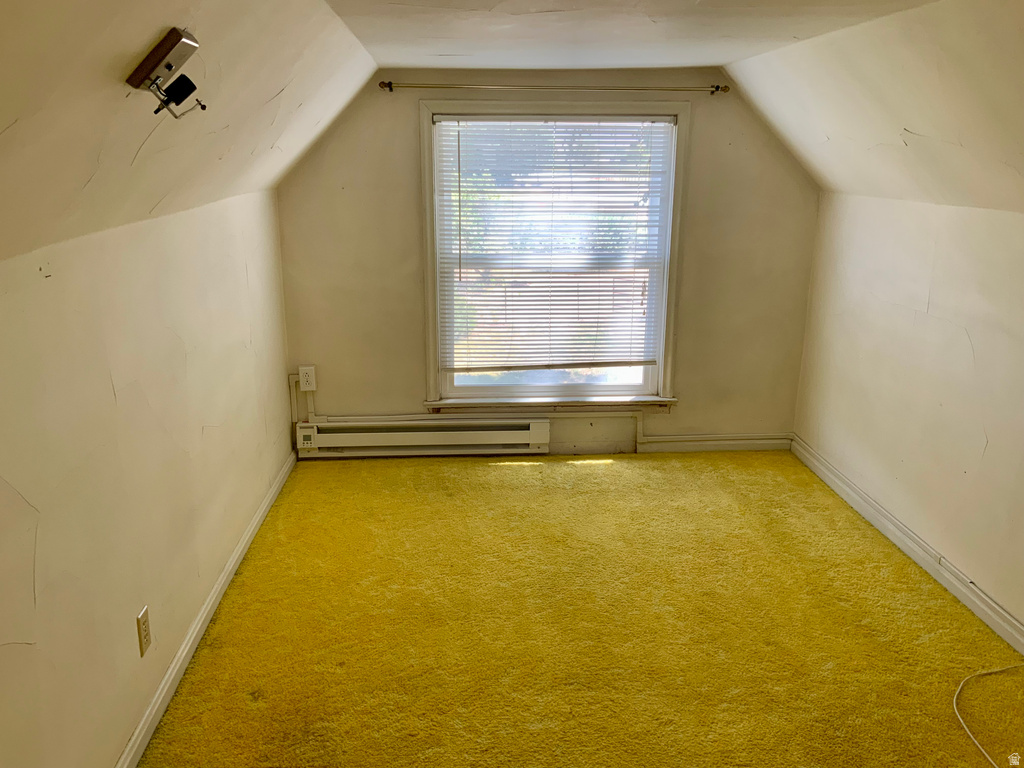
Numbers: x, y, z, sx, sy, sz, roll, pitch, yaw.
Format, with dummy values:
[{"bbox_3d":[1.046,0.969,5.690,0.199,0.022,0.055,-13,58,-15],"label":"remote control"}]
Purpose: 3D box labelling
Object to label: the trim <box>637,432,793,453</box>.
[{"bbox_3d":[1.034,0.302,4.376,0.796,0.095,0.020,-1,15,-3],"label":"trim"}]

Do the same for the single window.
[{"bbox_3d":[0.201,-0.648,4.072,1.118,1.193,0.045,-1,15,-3],"label":"single window"}]

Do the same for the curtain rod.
[{"bbox_3d":[0.194,-1.320,3.828,1.554,0.048,0.085,-1,15,-3],"label":"curtain rod"}]

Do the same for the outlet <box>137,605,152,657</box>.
[{"bbox_3d":[-0.950,0.642,2.227,0.010,0.114,0.070,-1,15,-3],"label":"outlet"}]

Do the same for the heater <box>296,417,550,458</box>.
[{"bbox_3d":[-0.427,0.258,4.229,1.223,0.175,0.072,-1,15,-3],"label":"heater"}]

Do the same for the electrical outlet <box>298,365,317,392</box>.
[{"bbox_3d":[-0.978,-0.029,4.132,0.071,0.117,0.042,-1,15,-3],"label":"electrical outlet"}]

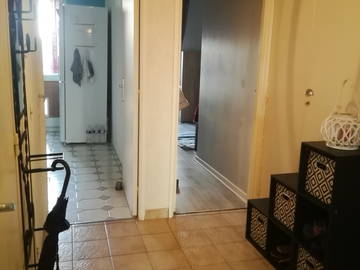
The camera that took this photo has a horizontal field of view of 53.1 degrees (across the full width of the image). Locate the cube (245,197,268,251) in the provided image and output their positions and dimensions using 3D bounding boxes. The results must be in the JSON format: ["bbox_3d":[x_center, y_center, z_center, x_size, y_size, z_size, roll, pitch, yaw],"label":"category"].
[{"bbox_3d":[0.715,0.695,2.728,0.300,0.314,0.312,-1,12,-16],"label":"cube"}]

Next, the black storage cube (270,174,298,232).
[{"bbox_3d":[0.806,0.462,2.384,0.300,0.314,0.312,-1,12,-16],"label":"black storage cube"}]

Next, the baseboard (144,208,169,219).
[{"bbox_3d":[-0.202,0.690,3.144,0.215,0.090,0.015,-1,12,-16],"label":"baseboard"}]

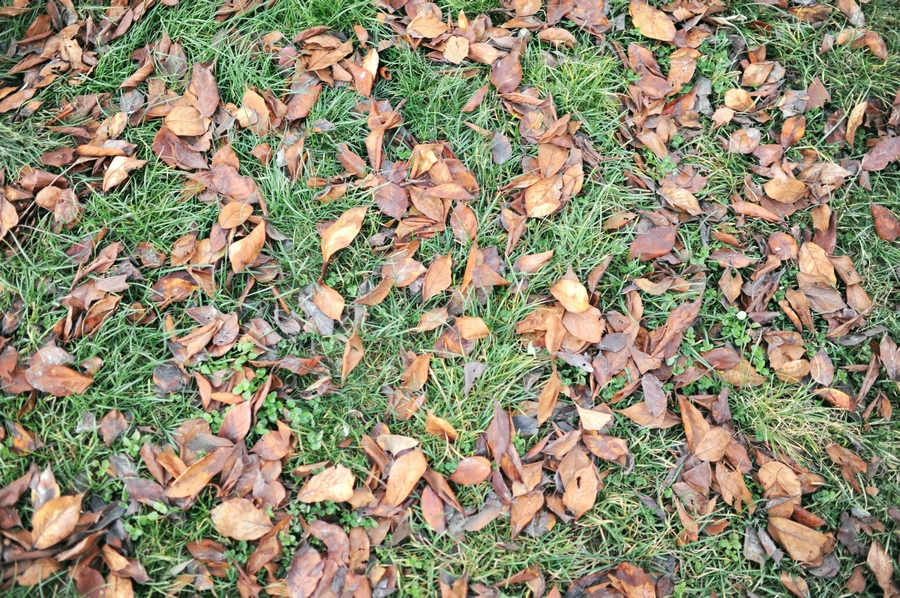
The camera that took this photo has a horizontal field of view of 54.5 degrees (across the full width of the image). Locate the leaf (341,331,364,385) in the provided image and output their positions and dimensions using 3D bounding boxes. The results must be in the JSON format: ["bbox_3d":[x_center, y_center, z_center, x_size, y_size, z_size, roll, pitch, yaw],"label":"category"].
[{"bbox_3d":[-0.162,0.092,1.407,0.031,0.025,0.103,9,65,4],"label":"leaf"}]

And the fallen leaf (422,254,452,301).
[{"bbox_3d":[-0.021,-0.035,1.466,0.043,0.020,0.098,24,67,11],"label":"fallen leaf"}]

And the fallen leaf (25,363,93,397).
[{"bbox_3d":[-0.619,0.128,1.377,0.111,0.020,0.051,7,63,4],"label":"fallen leaf"}]

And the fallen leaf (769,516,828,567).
[{"bbox_3d":[0.514,0.350,1.287,0.094,0.025,0.051,24,67,11],"label":"fallen leaf"}]

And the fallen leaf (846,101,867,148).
[{"bbox_3d":[0.747,-0.319,1.599,0.024,0.025,0.114,24,67,11],"label":"fallen leaf"}]

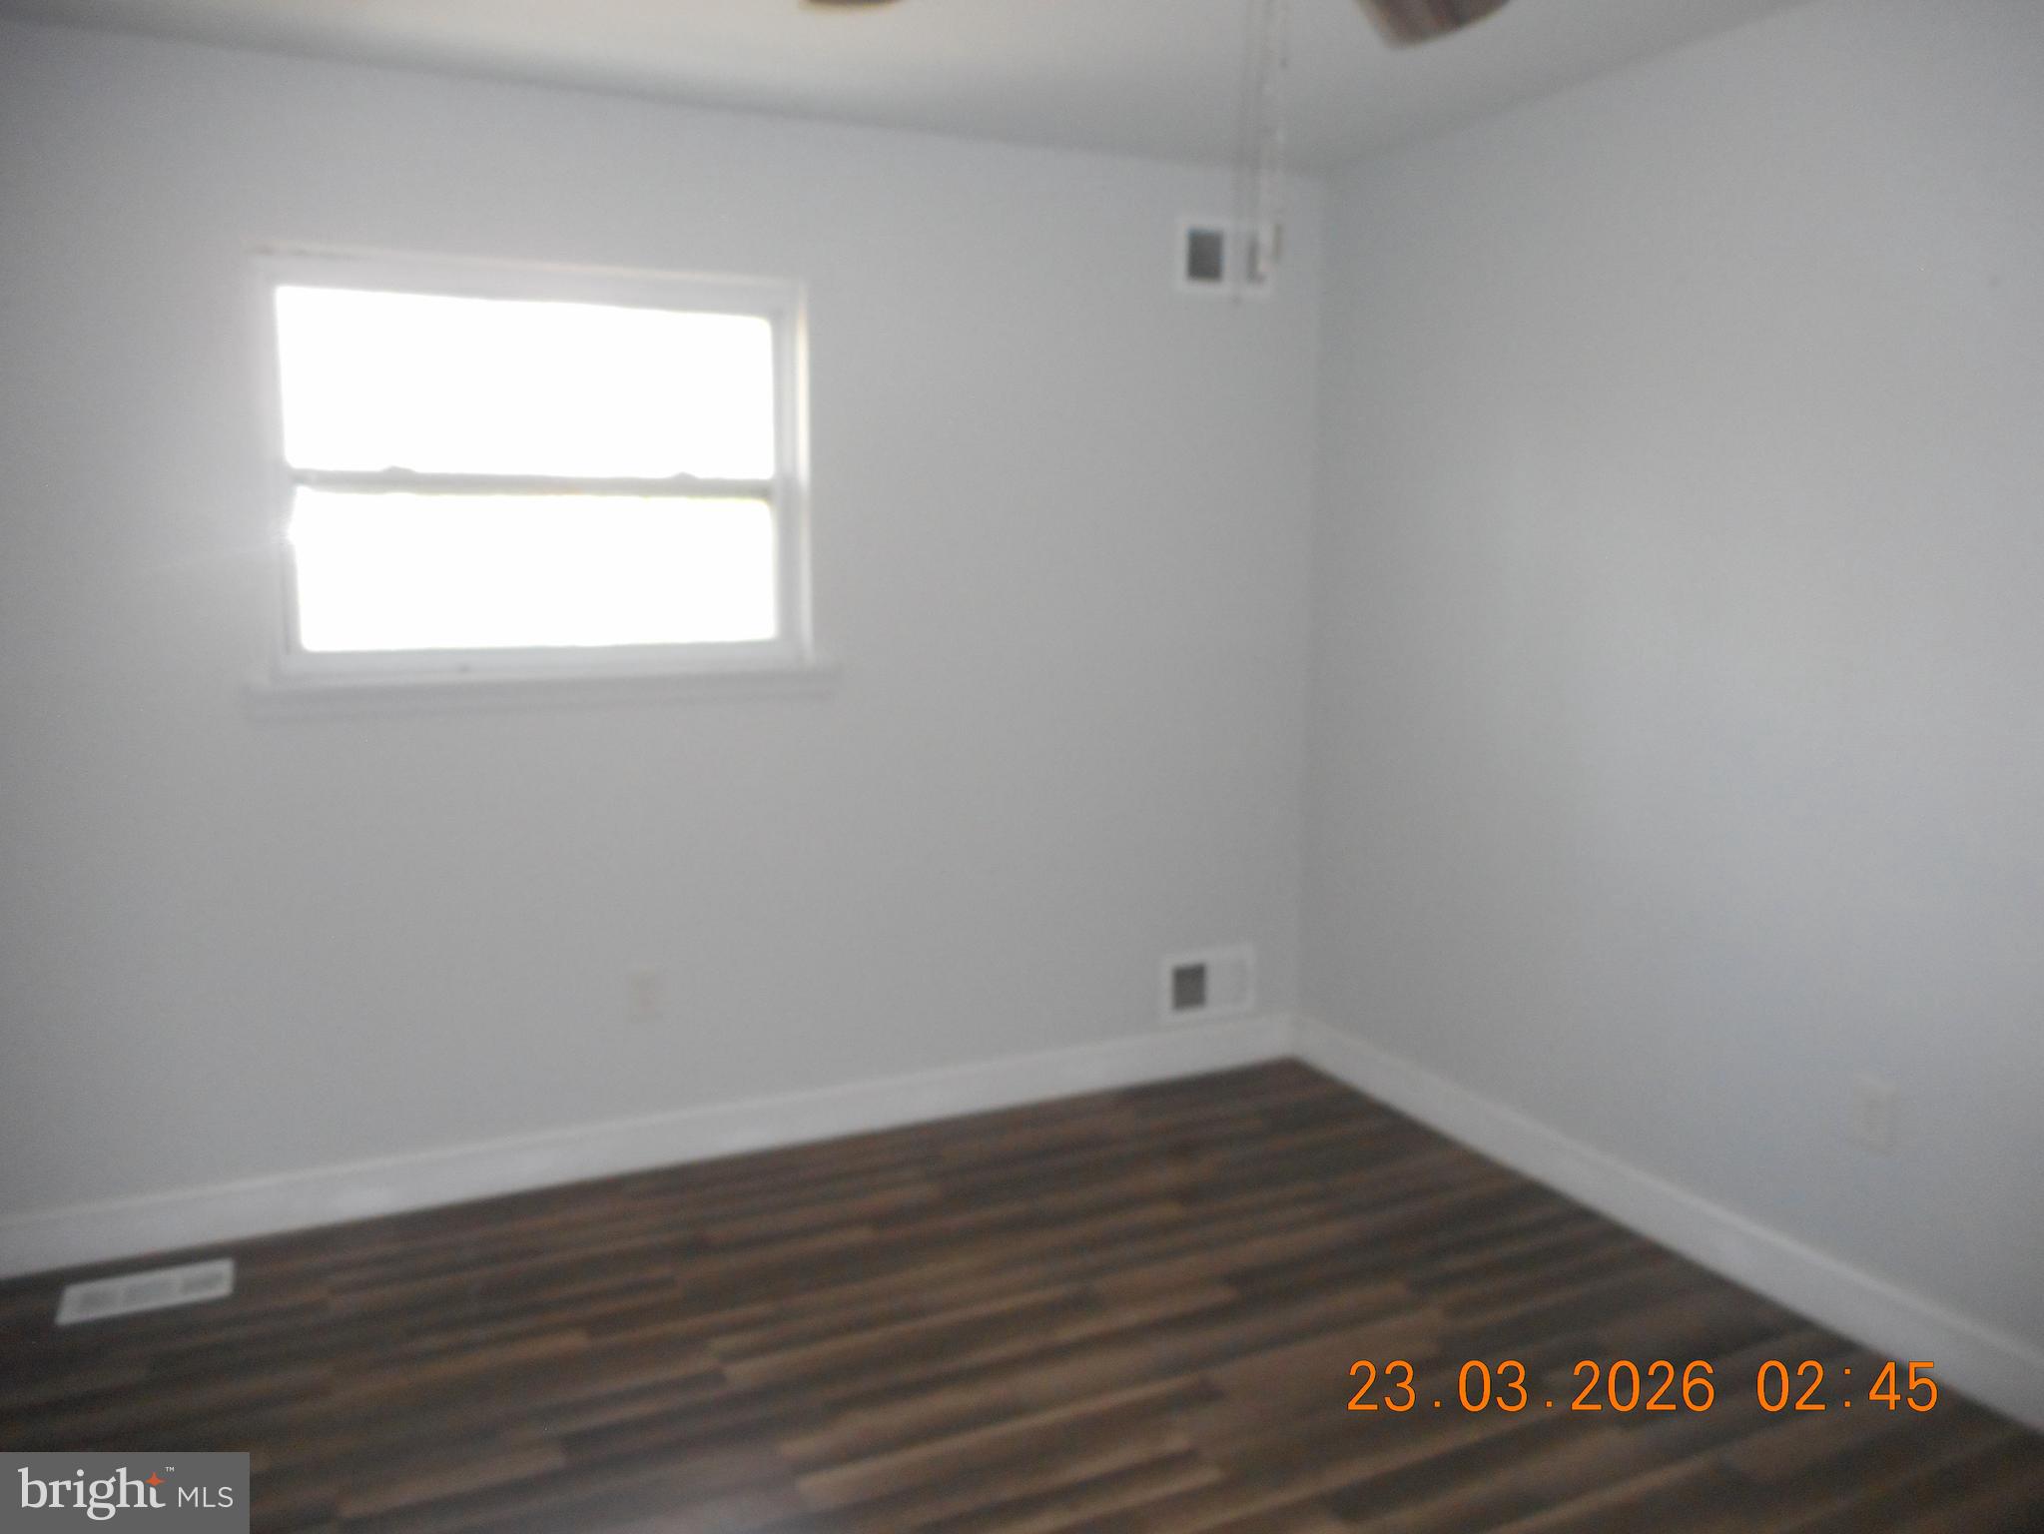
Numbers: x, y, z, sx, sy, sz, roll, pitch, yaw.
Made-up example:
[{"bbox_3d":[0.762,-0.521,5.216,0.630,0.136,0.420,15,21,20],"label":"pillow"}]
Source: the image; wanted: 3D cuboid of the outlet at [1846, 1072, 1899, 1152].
[{"bbox_3d":[1.482,0.605,2.580,0.012,0.120,0.077,-4,9,-24],"label":"outlet"}]

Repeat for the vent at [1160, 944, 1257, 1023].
[{"bbox_3d":[0.516,0.597,4.042,0.295,0.190,0.020,-4,9,-24],"label":"vent"}]

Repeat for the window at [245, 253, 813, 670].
[{"bbox_3d":[-1.014,-0.637,3.199,1.110,0.860,0.090,-4,9,-24],"label":"window"}]

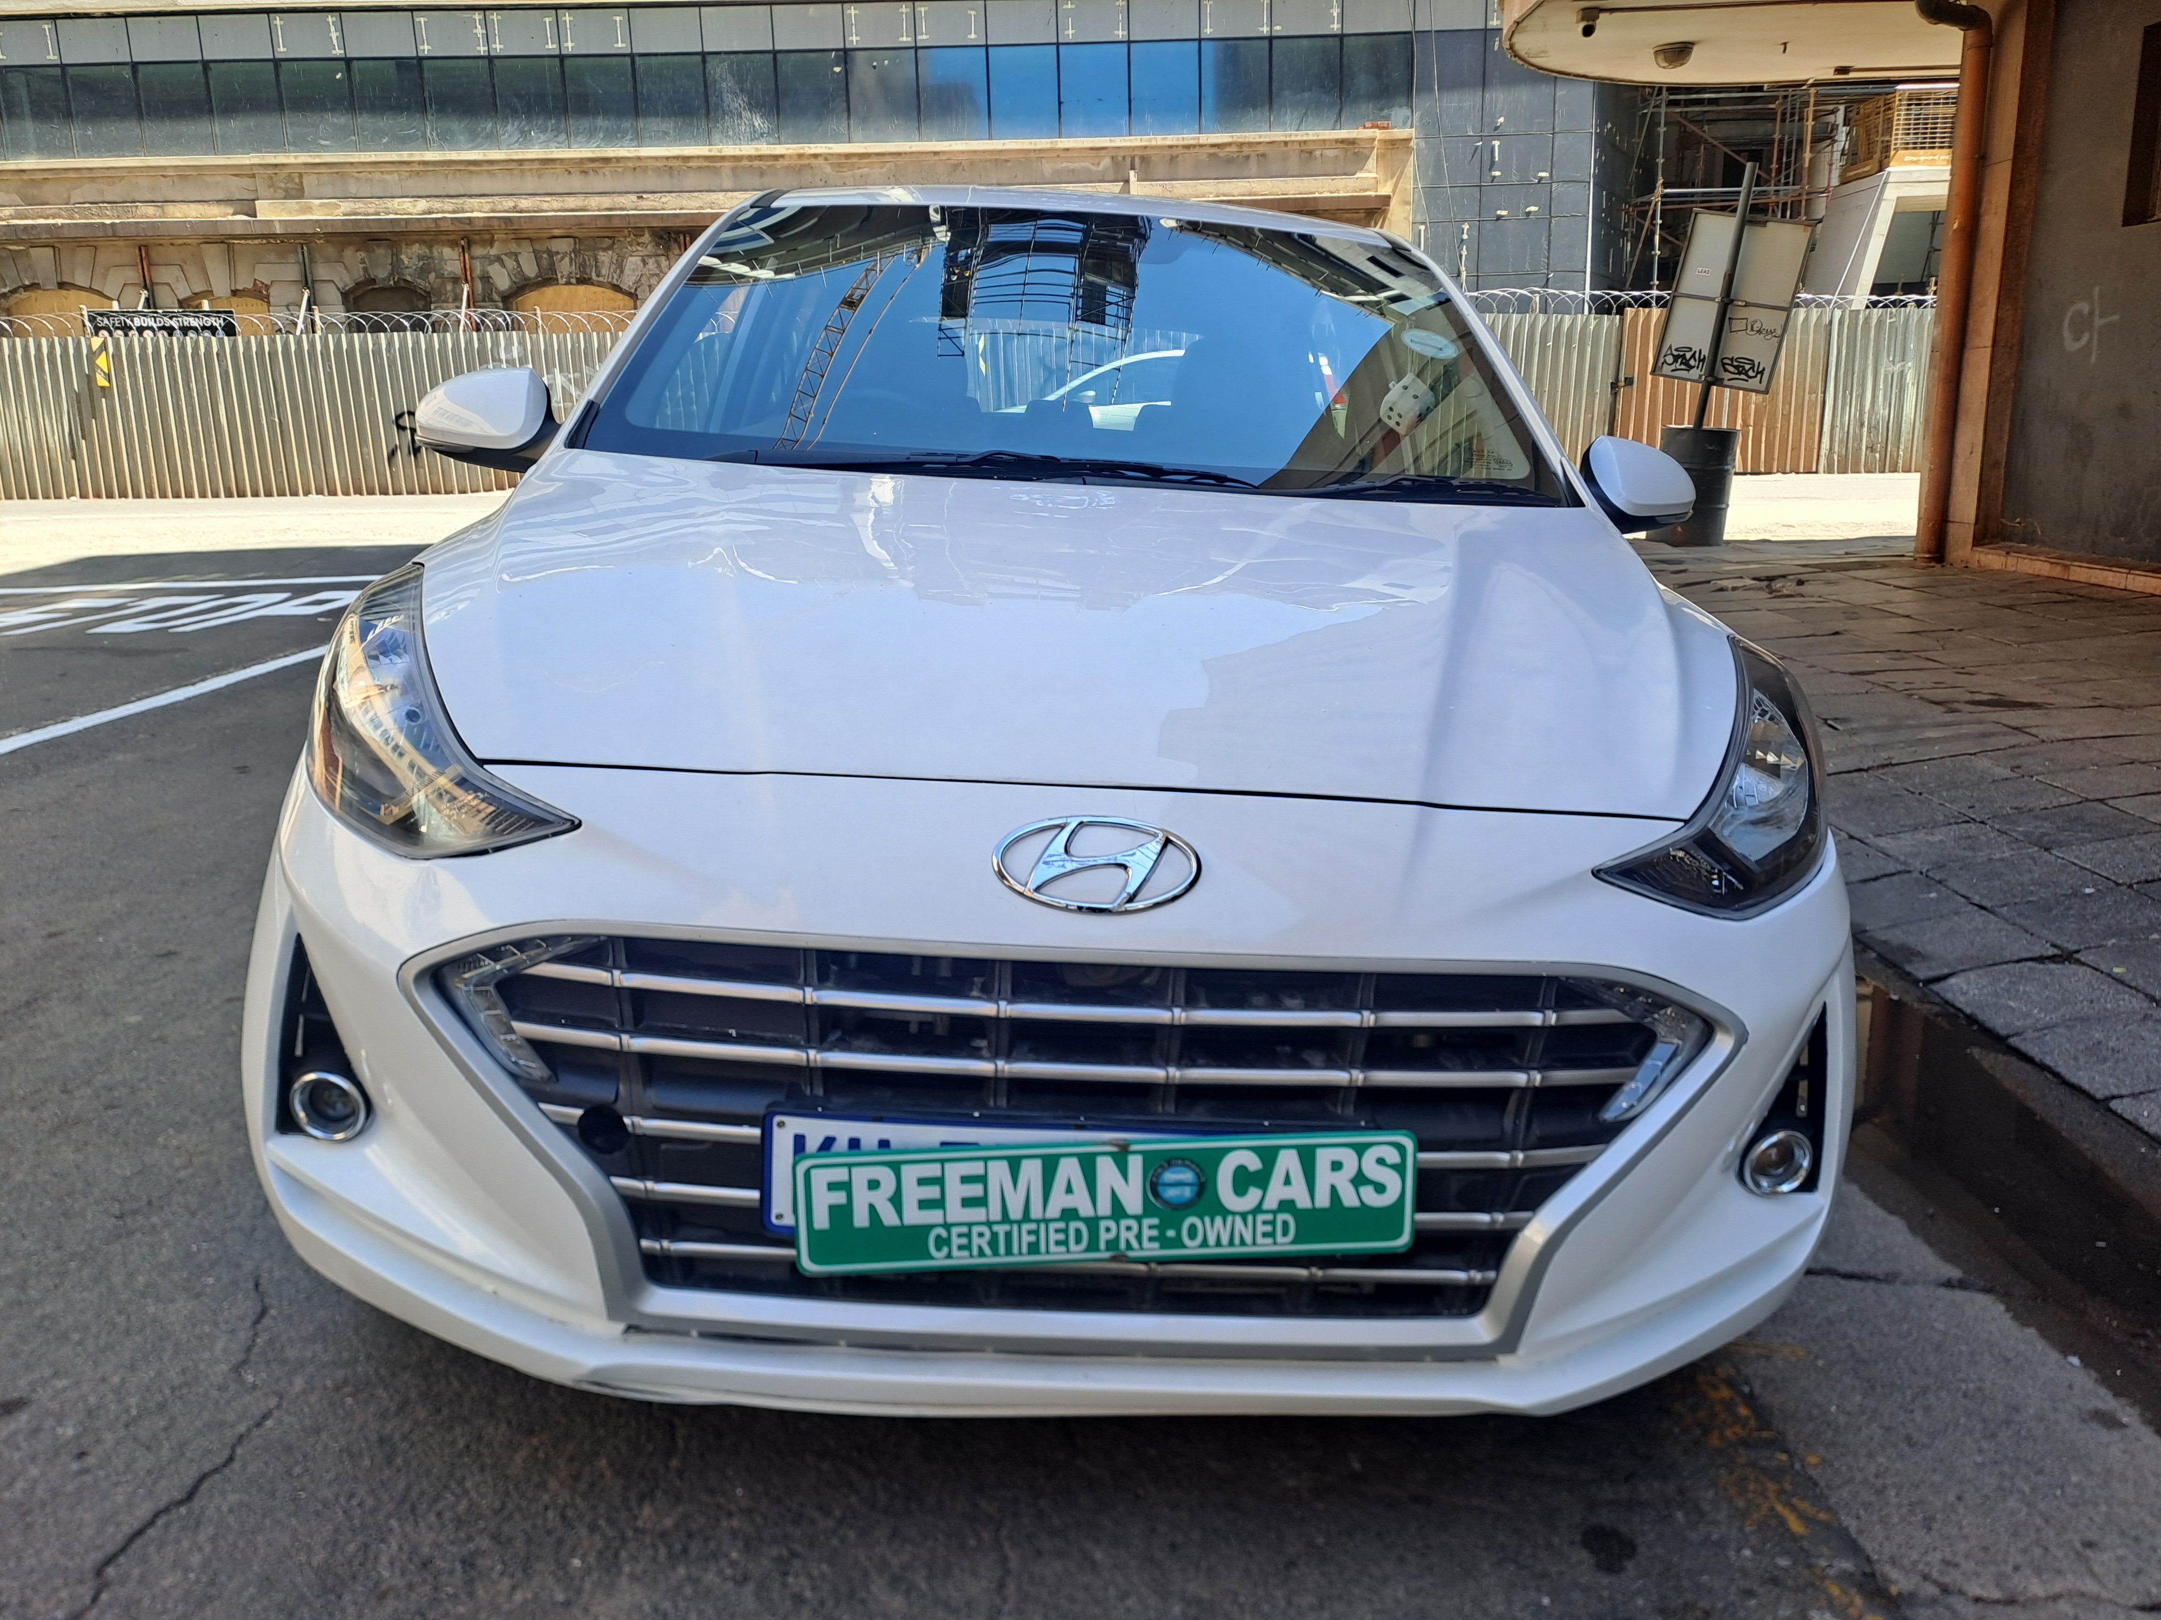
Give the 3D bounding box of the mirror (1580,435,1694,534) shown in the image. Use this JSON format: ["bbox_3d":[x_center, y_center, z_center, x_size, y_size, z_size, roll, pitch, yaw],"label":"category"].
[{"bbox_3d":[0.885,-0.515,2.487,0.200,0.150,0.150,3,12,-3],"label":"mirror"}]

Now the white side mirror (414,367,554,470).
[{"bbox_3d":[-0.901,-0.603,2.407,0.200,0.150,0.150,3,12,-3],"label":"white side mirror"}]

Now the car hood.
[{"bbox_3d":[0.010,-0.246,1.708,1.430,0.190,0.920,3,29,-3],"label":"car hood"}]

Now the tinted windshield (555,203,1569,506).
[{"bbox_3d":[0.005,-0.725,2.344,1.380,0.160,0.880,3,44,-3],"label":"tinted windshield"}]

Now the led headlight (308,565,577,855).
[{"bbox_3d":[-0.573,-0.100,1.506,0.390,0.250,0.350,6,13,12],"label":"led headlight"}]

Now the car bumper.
[{"bbox_3d":[-0.002,0.228,1.427,1.630,0.550,0.470,3,12,-3],"label":"car bumper"}]

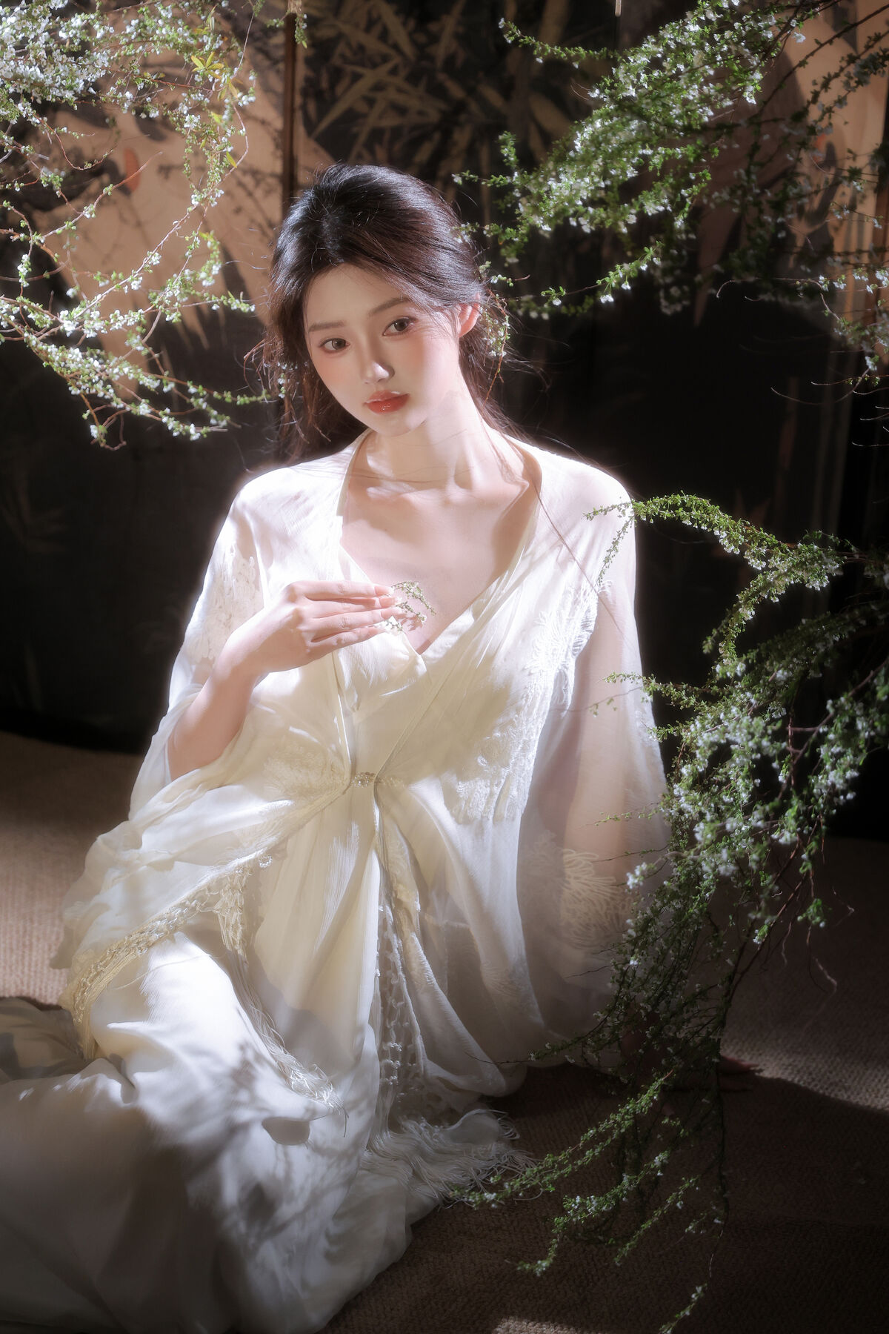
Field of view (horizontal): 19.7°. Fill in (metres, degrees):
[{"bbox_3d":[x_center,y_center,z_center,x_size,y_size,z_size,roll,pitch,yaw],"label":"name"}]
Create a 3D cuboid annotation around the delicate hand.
[{"bbox_3d":[-0.112,-0.031,2.200,0.162,0.080,0.072,0,20,-8],"label":"delicate hand"}]

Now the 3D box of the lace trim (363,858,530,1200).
[{"bbox_3d":[-0.002,0.310,2.220,0.135,0.235,0.200,0,20,-9],"label":"lace trim"}]

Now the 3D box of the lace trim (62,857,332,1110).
[{"bbox_3d":[-0.206,0.270,2.200,0.230,0.180,0.180,5,20,6],"label":"lace trim"}]

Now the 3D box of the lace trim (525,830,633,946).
[{"bbox_3d":[0.123,0.203,2.350,0.098,0.100,0.060,1,20,-6],"label":"lace trim"}]

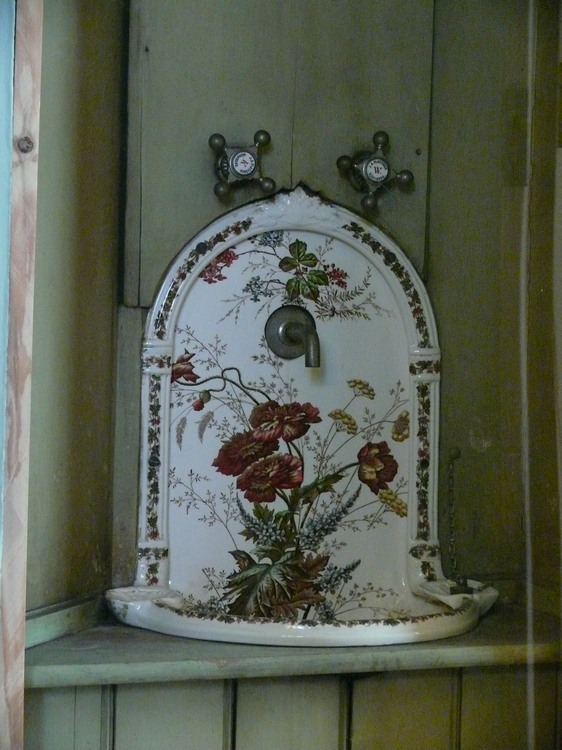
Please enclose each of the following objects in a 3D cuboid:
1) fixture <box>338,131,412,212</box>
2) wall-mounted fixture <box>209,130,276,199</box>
[{"bbox_3d":[0.097,-0.221,2.106,0.086,0.087,0.066,1,1,-15],"label":"fixture"},{"bbox_3d":[-0.047,-0.224,2.071,0.073,0.073,0.066,1,1,-15],"label":"wall-mounted fixture"}]

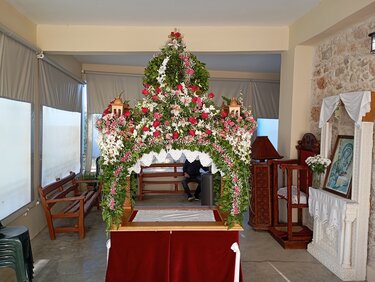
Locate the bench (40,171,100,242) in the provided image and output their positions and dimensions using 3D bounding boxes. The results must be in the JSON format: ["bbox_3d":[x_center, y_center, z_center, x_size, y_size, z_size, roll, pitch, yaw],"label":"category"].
[{"bbox_3d":[-1.990,1.086,5.430,0.660,0.810,1.620,1,3,-5],"label":"bench"}]

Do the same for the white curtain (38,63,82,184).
[{"bbox_3d":[-2.570,-0.339,6.400,0.100,2.150,2.800,1,3,-7],"label":"white curtain"}]

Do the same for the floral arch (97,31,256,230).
[{"bbox_3d":[-0.110,-0.171,3.100,1.400,1.870,0.900,1,3,-3],"label":"floral arch"}]

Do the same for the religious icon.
[{"bbox_3d":[2.102,0.331,4.036,0.040,0.790,0.592,15,1,-8],"label":"religious icon"}]

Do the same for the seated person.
[{"bbox_3d":[0.200,0.773,7.650,0.620,1.310,0.800,1,3,-3],"label":"seated person"}]

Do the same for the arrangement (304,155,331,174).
[{"bbox_3d":[1.914,0.350,4.470,0.350,0.300,0.360,1,3,-6],"label":"arrangement"}]

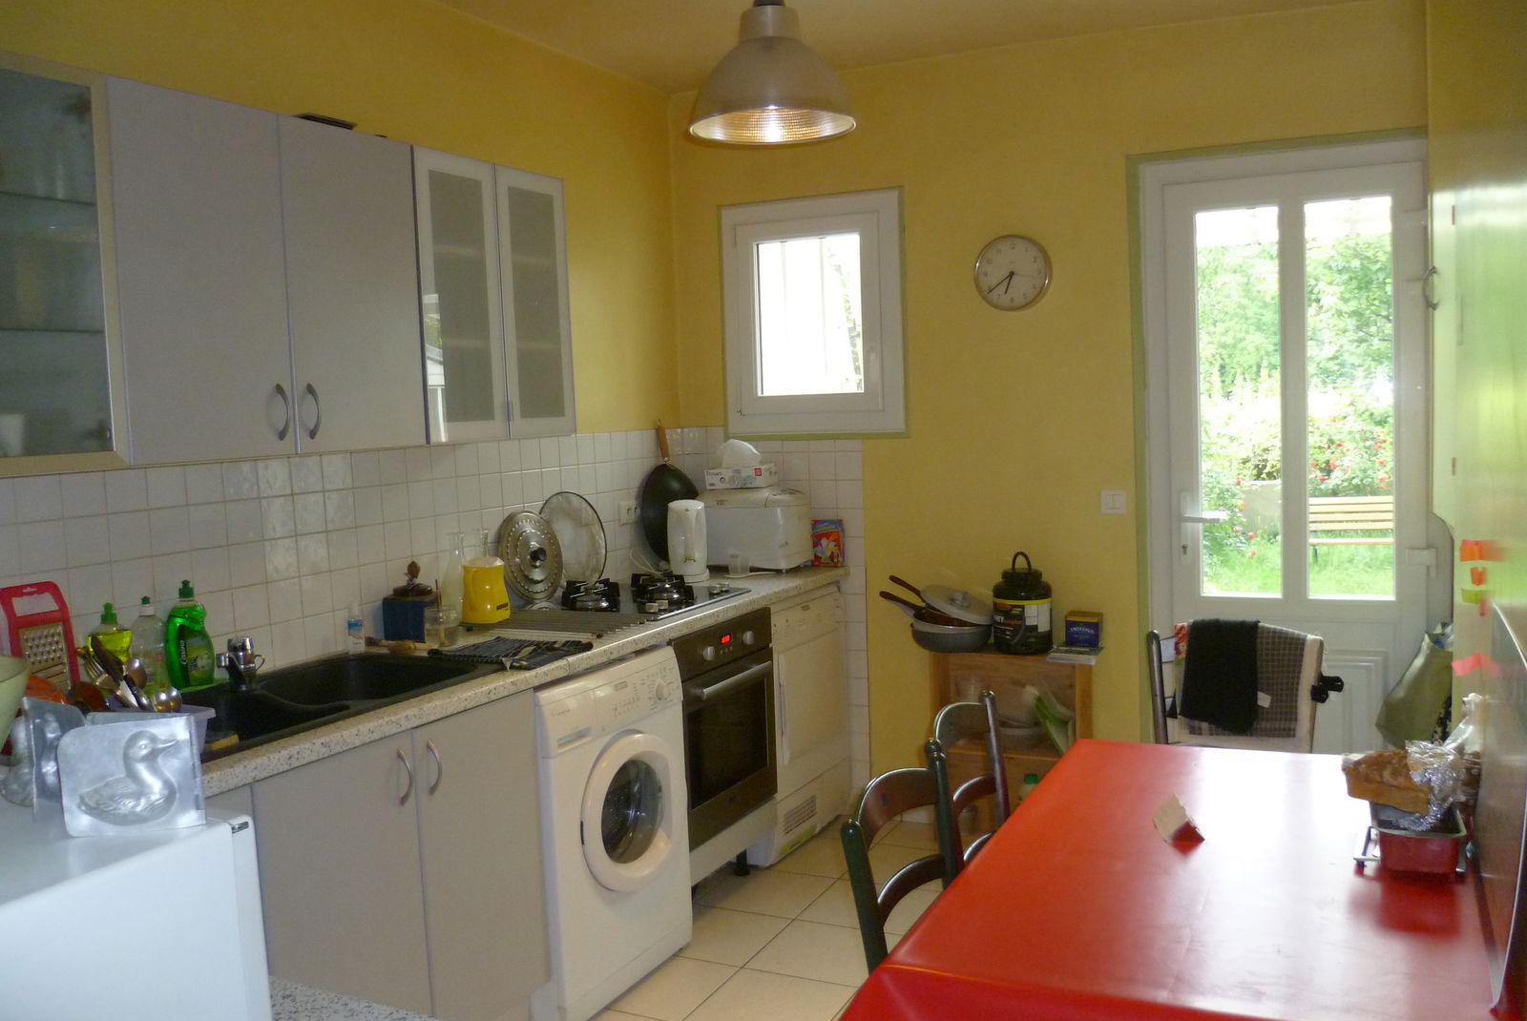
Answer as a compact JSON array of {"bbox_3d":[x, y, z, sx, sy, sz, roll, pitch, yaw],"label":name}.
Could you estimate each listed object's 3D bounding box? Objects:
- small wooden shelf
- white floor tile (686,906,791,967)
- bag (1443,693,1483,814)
[{"bbox_3d":[0.818,0.780,3.989,0.470,0.670,0.280,0,5,26],"label":"small wooden shelf"},{"bbox_3d":[-0.131,1.188,3.459,0.332,0.010,0.332,0,5,27],"label":"white floor tile"},{"bbox_3d":[1.145,0.410,2.041,0.085,0.200,0.160,0,5,26],"label":"bag"}]

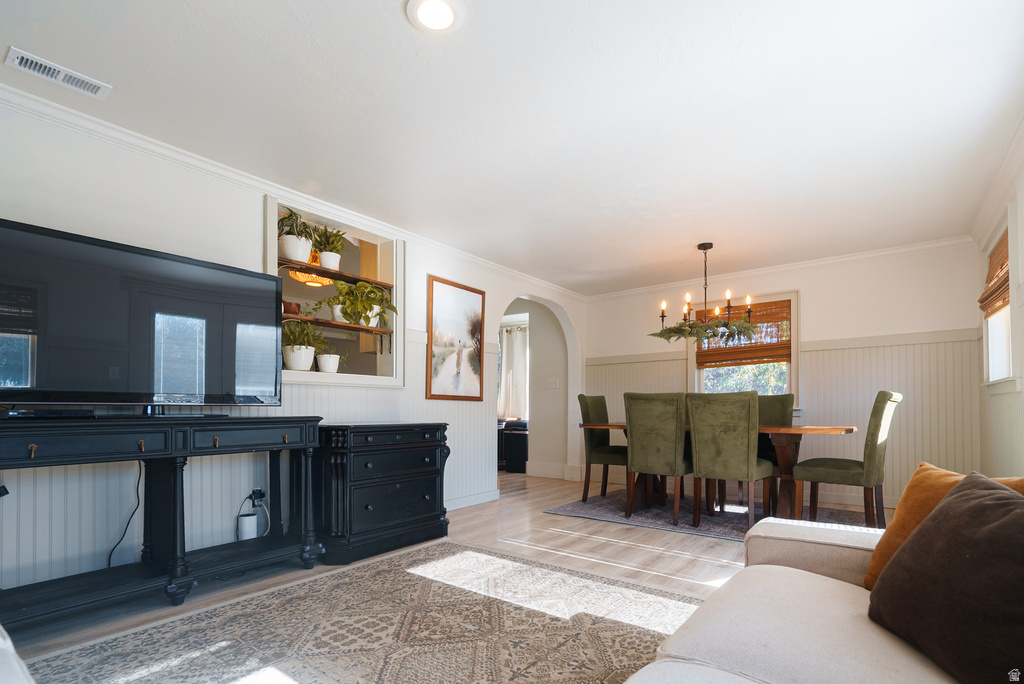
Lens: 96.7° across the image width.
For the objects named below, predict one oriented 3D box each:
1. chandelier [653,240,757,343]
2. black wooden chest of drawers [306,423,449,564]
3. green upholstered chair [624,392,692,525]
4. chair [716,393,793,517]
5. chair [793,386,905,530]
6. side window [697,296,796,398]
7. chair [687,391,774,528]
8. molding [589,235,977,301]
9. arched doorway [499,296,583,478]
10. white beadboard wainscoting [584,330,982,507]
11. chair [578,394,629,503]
[{"bbox_3d":[1.607,-0.415,3.820,0.850,0.830,0.850,-4,-7,33],"label":"chandelier"},{"bbox_3d":[-0.956,0.972,3.213,0.580,0.830,0.930,-6,-9,40],"label":"black wooden chest of drawers"},{"bbox_3d":[1.305,0.961,3.980,0.480,1.040,0.630,-5,-9,38],"label":"green upholstered chair"},{"bbox_3d":[2.240,0.982,4.150,0.480,1.040,0.630,-5,-9,38],"label":"chair"},{"bbox_3d":[2.520,0.895,3.450,0.590,1.030,0.470,-6,-8,41],"label":"chair"},{"bbox_3d":[2.515,0.147,4.950,1.000,1.200,0.100,-5,-8,36],"label":"side window"},{"bbox_3d":[1.750,0.914,3.650,0.480,1.040,0.630,-5,-9,38],"label":"chair"},{"bbox_3d":[2.361,-0.672,4.619,3.430,0.075,0.065,-4,-7,32],"label":"molding"},{"bbox_3d":[0.304,0.613,5.367,0.180,2.200,1.550,-5,-9,38],"label":"arched doorway"},{"bbox_3d":[2.367,0.807,4.639,3.450,1.540,0.040,-4,-7,32],"label":"white beadboard wainscoting"},{"bbox_3d":[1.000,1.045,4.460,0.600,1.030,0.470,-5,-8,38],"label":"chair"}]

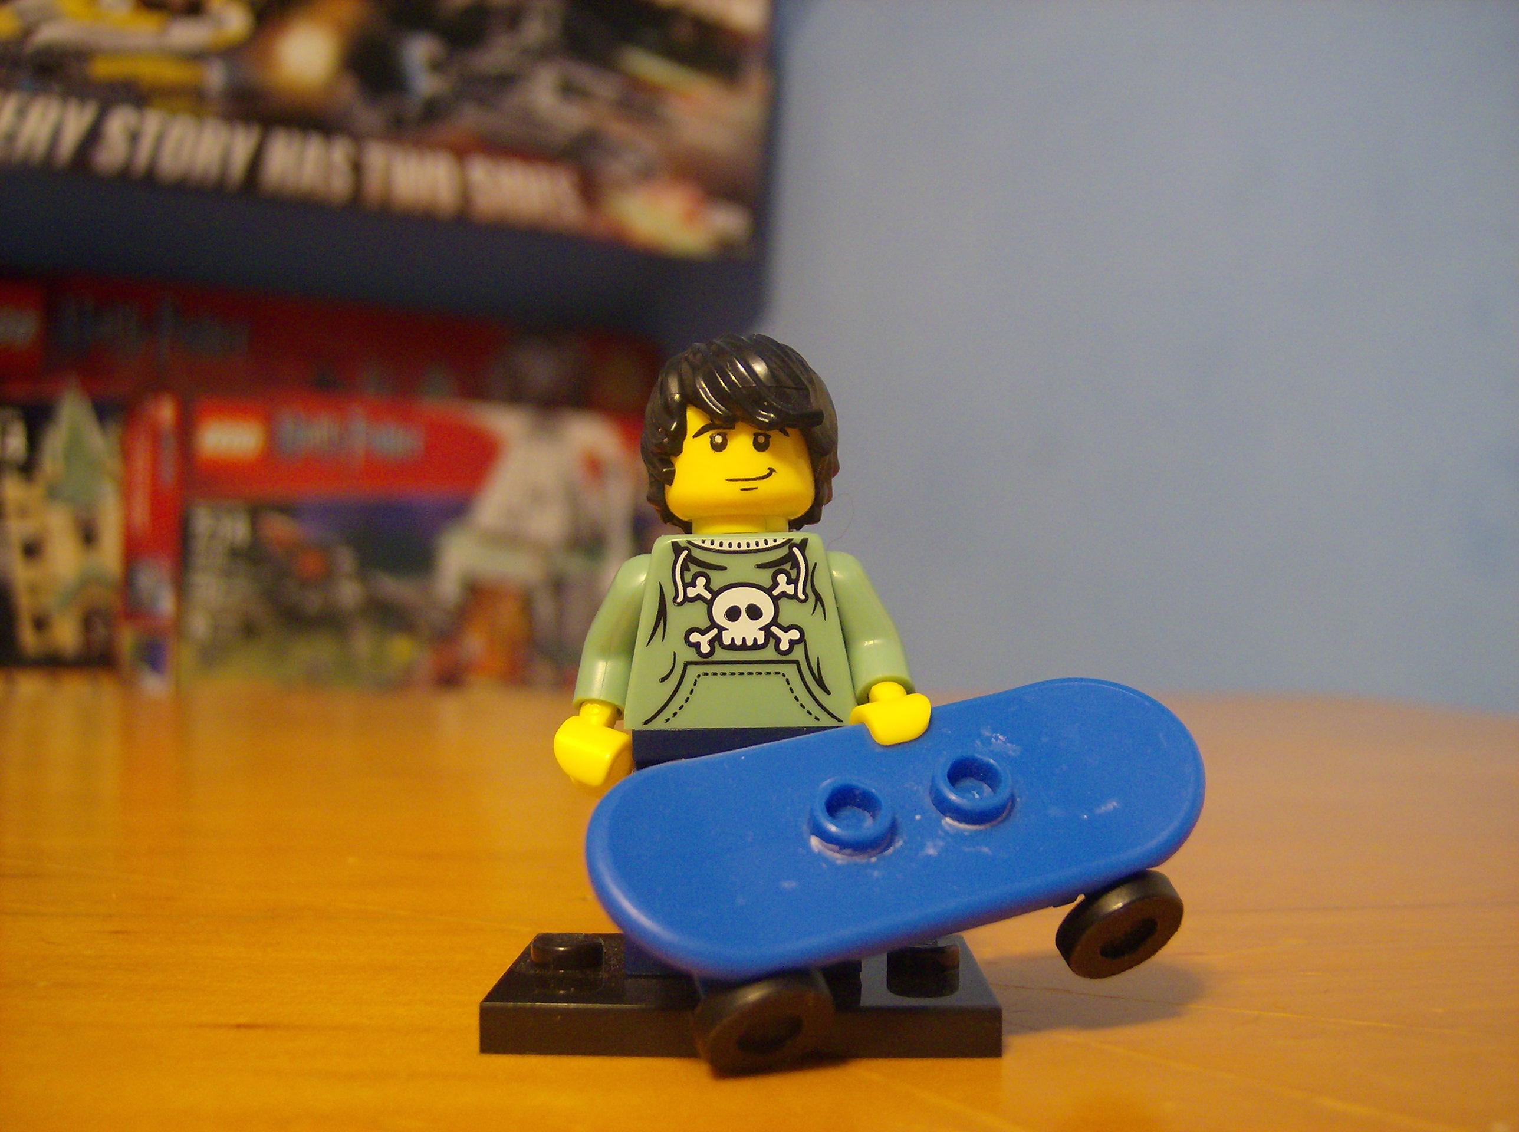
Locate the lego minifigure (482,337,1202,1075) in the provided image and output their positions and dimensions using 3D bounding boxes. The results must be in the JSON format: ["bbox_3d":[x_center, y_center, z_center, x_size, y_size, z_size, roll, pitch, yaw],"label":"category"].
[{"bbox_3d":[0.006,0.007,0.106,0.045,0.046,0.029,0,-3,1],"label":"lego minifigure"}]

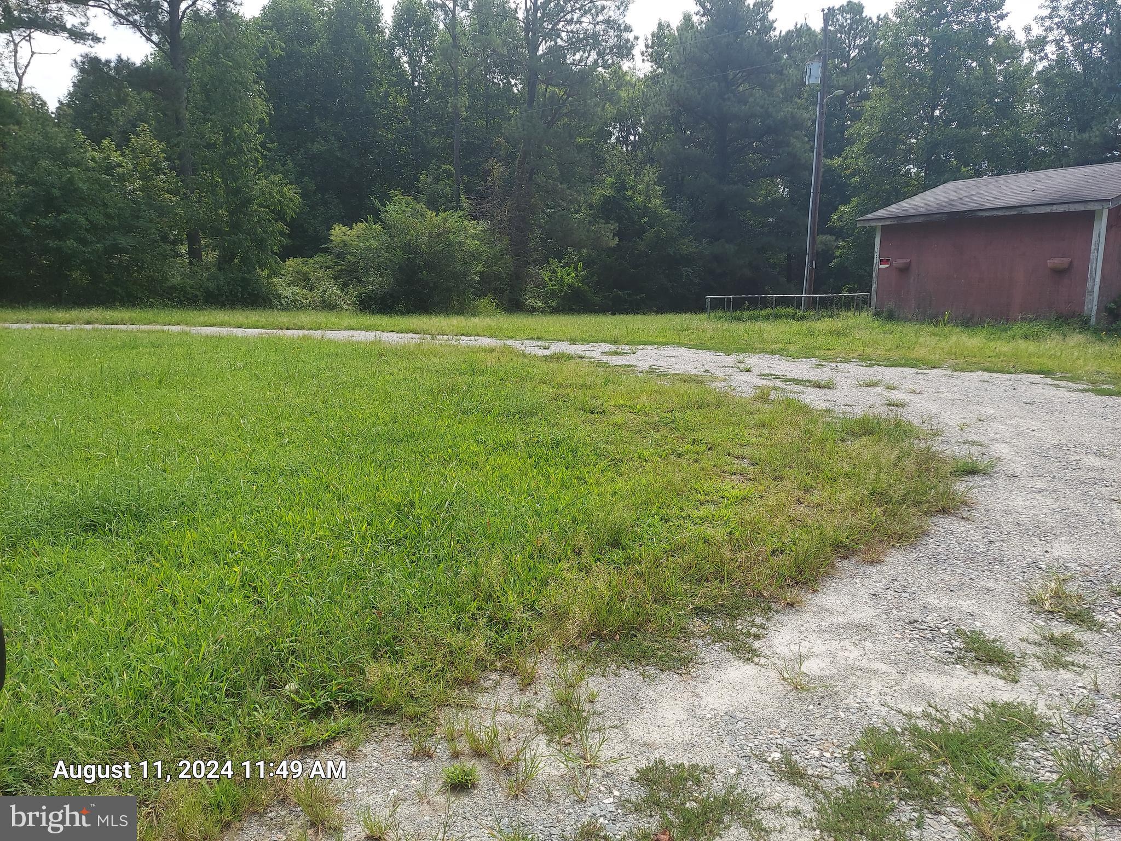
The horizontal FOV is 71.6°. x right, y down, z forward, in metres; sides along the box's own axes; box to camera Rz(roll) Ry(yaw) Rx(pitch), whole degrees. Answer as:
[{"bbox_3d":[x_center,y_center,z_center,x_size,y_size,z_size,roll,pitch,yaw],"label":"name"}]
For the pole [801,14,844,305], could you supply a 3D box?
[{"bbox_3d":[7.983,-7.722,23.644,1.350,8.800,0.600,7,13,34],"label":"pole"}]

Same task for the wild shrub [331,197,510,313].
[{"bbox_3d":[-5.030,-6.004,27.554,6.100,4.200,4.500,-3,11,-10],"label":"wild shrub"}]

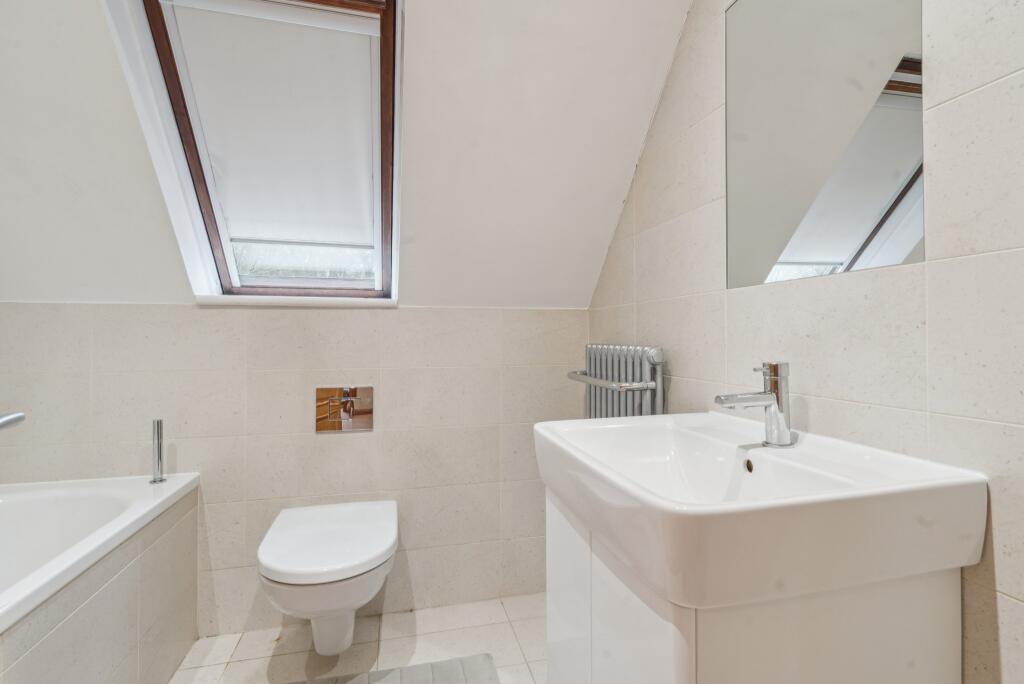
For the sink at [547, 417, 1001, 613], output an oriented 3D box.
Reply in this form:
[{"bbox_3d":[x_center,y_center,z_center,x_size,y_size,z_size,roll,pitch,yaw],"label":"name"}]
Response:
[{"bbox_3d":[0.334,0.238,0.803,0.471,0.122,0.555,0,0,-15],"label":"sink"}]

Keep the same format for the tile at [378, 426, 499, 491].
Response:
[{"bbox_3d":[-0.259,0.430,1.702,0.443,0.222,0.010,0,0,-13],"label":"tile"}]

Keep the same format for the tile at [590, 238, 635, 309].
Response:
[{"bbox_3d":[0.358,-0.236,1.648,0.010,0.222,0.358,0,0,-15],"label":"tile"}]

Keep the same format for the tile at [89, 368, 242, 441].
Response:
[{"bbox_3d":[-1.120,0.206,1.503,0.437,0.222,0.012,0,0,-14],"label":"tile"}]

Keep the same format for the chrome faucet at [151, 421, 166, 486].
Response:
[{"bbox_3d":[-1.110,0.343,1.429,0.046,0.198,0.046,0,0,-14],"label":"chrome faucet"}]

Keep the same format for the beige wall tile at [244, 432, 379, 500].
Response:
[{"bbox_3d":[-0.691,0.432,1.605,0.443,0.222,0.010,0,0,-13],"label":"beige wall tile"}]

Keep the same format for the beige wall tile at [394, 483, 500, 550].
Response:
[{"bbox_3d":[-0.266,0.657,1.716,0.444,0.222,0.012,0,0,-14],"label":"beige wall tile"}]

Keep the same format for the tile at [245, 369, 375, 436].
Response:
[{"bbox_3d":[-0.694,0.208,1.608,0.438,0.222,0.012,0,0,-14],"label":"tile"}]

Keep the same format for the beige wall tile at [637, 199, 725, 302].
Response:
[{"bbox_3d":[0.464,-0.234,1.288,0.012,0.222,0.427,0,0,-14],"label":"beige wall tile"}]

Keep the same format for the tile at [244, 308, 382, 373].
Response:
[{"bbox_3d":[-0.693,-0.016,1.607,0.438,0.222,0.012,0,0,-14],"label":"tile"}]

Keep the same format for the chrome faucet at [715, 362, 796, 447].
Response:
[{"bbox_3d":[0.422,0.109,0.792,0.160,0.145,0.052,0,0,-14],"label":"chrome faucet"}]

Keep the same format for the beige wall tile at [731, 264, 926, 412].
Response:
[{"bbox_3d":[0.563,-0.009,0.873,0.010,0.222,0.416,0,0,-15],"label":"beige wall tile"}]

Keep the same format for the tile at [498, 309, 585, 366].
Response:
[{"bbox_3d":[0.135,-0.013,1.811,0.372,0.222,0.012,0,0,-14],"label":"tile"}]

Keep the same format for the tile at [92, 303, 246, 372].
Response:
[{"bbox_3d":[-1.123,-0.011,1.505,0.443,0.222,0.010,0,0,-13],"label":"tile"}]

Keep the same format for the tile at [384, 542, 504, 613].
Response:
[{"bbox_3d":[-0.258,0.874,1.705,0.443,0.222,0.010,0,0,-13],"label":"tile"}]

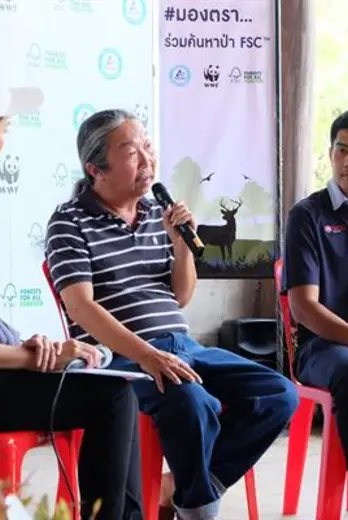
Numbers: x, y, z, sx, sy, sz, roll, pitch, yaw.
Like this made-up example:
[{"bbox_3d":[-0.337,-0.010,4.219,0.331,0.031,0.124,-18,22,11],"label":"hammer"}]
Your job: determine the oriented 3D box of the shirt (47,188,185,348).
[{"bbox_3d":[-0.159,0.020,4.420,0.440,0.450,0.300,-1,-7,-38],"label":"shirt"}]

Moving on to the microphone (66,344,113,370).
[{"bbox_3d":[-0.195,0.227,3.750,0.054,0.054,0.175,0,6,37],"label":"microphone"}]

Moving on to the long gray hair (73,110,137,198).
[{"bbox_3d":[-0.181,-0.288,4.430,0.210,0.245,0.180,0,1,42],"label":"long gray hair"}]

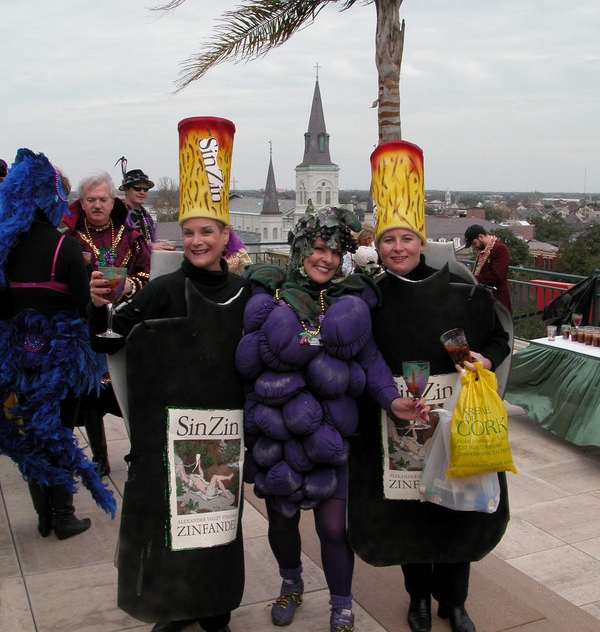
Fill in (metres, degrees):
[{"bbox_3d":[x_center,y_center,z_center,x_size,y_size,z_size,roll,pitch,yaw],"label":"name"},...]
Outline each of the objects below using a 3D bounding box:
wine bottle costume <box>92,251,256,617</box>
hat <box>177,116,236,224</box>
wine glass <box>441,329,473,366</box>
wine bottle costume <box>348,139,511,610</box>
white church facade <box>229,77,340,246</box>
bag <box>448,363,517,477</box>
[{"bbox_3d":[-0.455,0.412,2.829,0.510,1.220,0.420,-4,10,-25],"label":"wine bottle costume"},{"bbox_3d":[-0.328,-0.506,2.745,0.200,0.360,0.200,-1,9,-15],"label":"hat"},{"bbox_3d":[0.537,0.112,2.650,0.085,0.125,0.085,-18,12,4],"label":"wine glass"},{"bbox_3d":[0.495,0.264,2.998,0.590,1.800,0.430,2,9,10],"label":"wine bottle costume"},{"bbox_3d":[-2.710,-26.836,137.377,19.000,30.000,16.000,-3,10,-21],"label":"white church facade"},{"bbox_3d":[0.625,0.354,2.688,0.220,0.380,0.090,-2,9,3],"label":"bag"}]

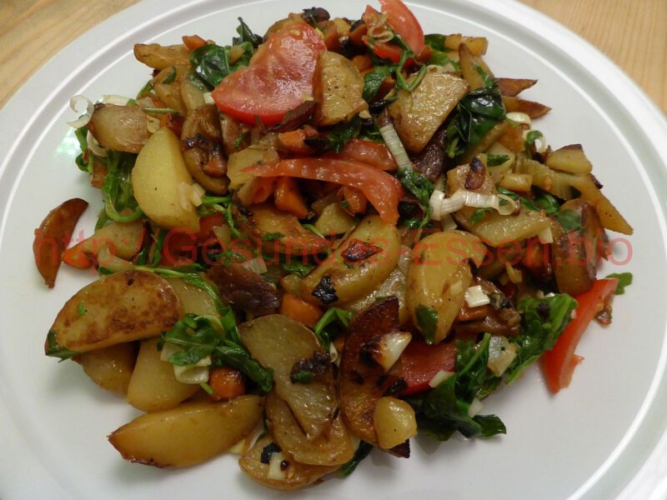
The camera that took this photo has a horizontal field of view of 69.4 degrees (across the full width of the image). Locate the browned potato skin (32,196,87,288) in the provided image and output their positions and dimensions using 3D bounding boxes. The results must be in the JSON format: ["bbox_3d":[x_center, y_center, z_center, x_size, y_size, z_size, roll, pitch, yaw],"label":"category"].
[{"bbox_3d":[-0.106,-0.002,0.187,0.012,0.010,0.037,5,61,2],"label":"browned potato skin"}]

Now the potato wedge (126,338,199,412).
[{"bbox_3d":[-0.053,0.037,0.158,0.022,0.019,0.034,23,63,11],"label":"potato wedge"}]

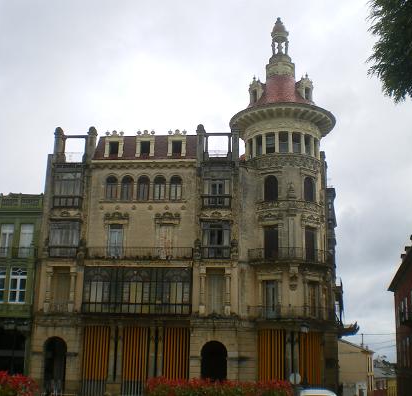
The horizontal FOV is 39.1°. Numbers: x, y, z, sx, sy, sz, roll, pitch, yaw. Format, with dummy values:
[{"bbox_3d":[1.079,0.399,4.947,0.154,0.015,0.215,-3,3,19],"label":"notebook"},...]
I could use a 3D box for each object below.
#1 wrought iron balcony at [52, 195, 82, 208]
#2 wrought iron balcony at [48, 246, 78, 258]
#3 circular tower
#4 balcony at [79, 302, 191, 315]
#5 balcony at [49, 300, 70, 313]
[{"bbox_3d":[-10.909,0.361,46.148,2.461,1.140,0.700,0,-14,7],"label":"wrought iron balcony"},{"bbox_3d":[-10.979,4.299,45.148,2.407,0.935,0.700,0,-14,7],"label":"wrought iron balcony"},{"bbox_3d":[6.426,-0.337,47.370,8.959,32.127,8.959,0,-14,7],"label":"circular tower"},{"bbox_3d":[-5.172,8.283,43.309,8.387,0.873,0.900,0,-14,7],"label":"balcony"},{"bbox_3d":[-10.423,7.804,41.496,1.609,0.808,0.400,0,-16,5],"label":"balcony"}]

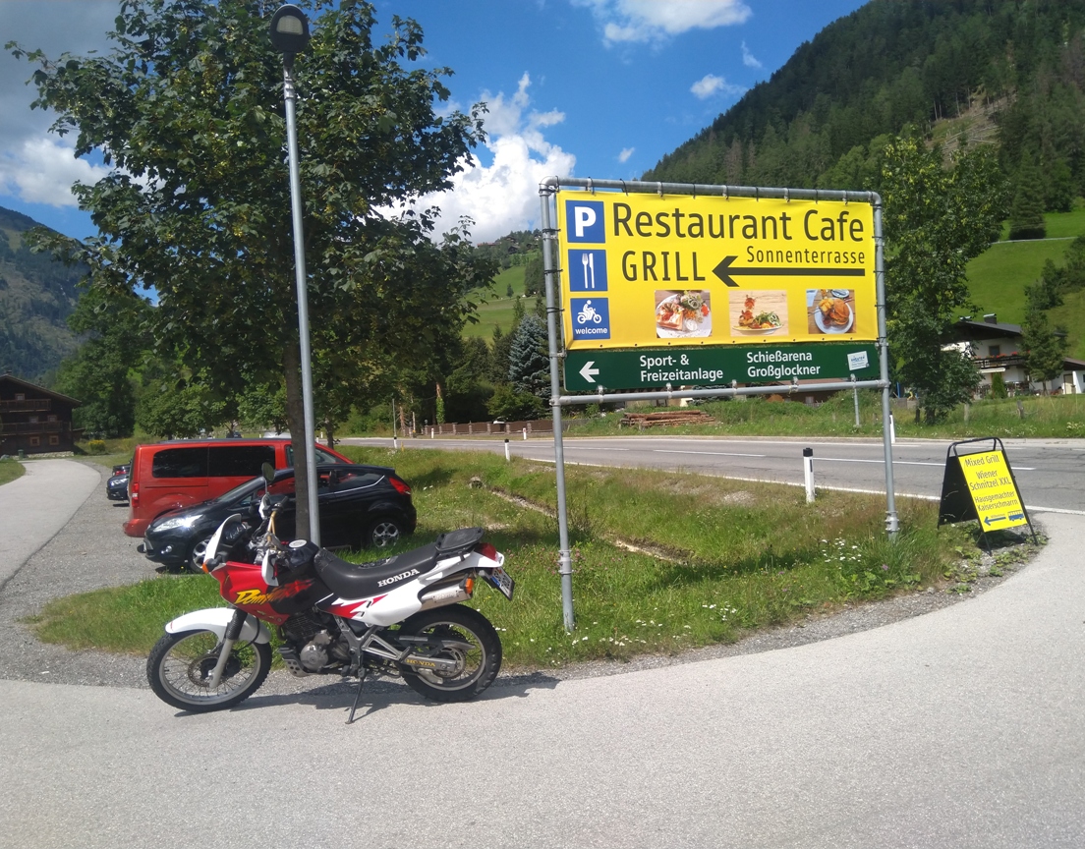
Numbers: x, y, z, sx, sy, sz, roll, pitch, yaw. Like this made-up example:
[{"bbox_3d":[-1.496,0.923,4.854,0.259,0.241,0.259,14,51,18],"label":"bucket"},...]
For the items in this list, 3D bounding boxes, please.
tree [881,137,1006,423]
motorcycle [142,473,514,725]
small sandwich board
[{"bbox_3d":[13.000,-4.750,29.000,4.600,9.300,4.600,-3,1,24],"label":"tree"},{"bbox_3d":[-1.269,1.039,5.173,2.150,1.360,0.860,-3,6,1],"label":"motorcycle"},{"bbox_3d":[3.820,0.600,7.650,0.510,0.920,0.620,-6,1,-18],"label":"small sandwich board"}]

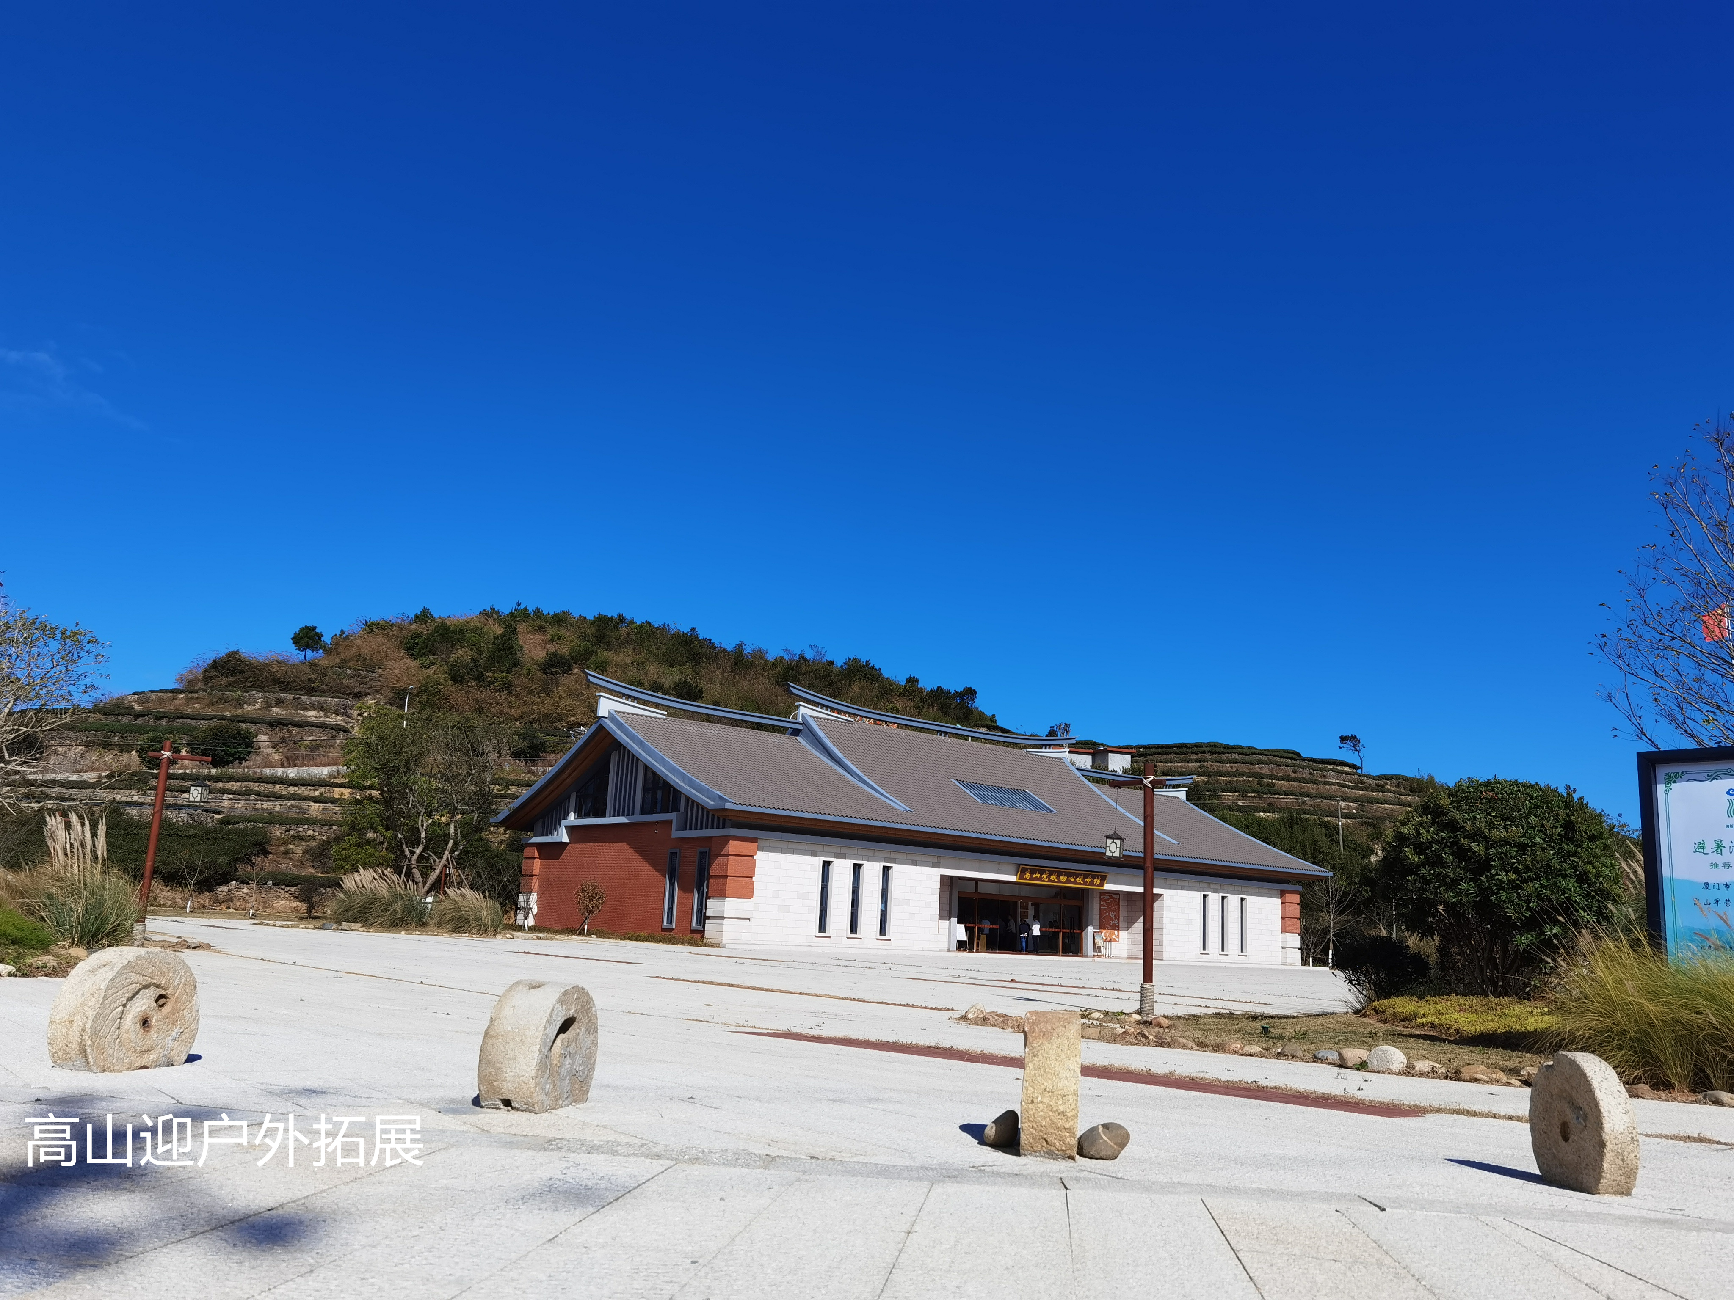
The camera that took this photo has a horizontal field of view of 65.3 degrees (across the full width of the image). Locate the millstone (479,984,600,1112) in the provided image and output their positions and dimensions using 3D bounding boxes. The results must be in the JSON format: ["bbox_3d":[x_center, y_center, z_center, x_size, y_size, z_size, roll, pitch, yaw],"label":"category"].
[{"bbox_3d":[-2.194,2.660,9.139,0.401,0.781,0.949,0,-12,13],"label":"millstone"}]

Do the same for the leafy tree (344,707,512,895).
[{"bbox_3d":[-18.549,6.933,56.898,6.503,8.977,5.853,7,-12,-17],"label":"leafy tree"}]

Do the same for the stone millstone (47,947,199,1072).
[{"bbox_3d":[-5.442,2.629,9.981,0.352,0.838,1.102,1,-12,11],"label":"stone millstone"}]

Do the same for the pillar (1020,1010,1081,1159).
[{"bbox_3d":[1.114,2.608,8.168,0.327,0.841,0.270,1,-12,11],"label":"pillar"}]

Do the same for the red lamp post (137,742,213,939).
[{"bbox_3d":[-14.203,3.964,27.418,1.170,4.159,0.360,9,-13,-25],"label":"red lamp post"}]

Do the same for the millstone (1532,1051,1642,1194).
[{"bbox_3d":[4.284,2.815,8.116,0.189,0.748,0.864,3,-12,1],"label":"millstone"}]

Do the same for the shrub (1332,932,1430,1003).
[{"bbox_3d":[12.512,7.755,32.831,2.322,1.612,2.089,-1,-12,21],"label":"shrub"}]

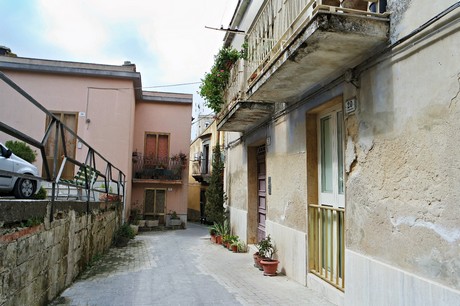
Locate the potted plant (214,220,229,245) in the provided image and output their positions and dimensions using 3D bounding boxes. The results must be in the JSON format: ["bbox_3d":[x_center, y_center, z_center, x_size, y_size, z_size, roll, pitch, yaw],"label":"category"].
[{"bbox_3d":[-0.286,2.672,10.300,0.460,0.780,0.460,2,-5,-11],"label":"potted plant"}]

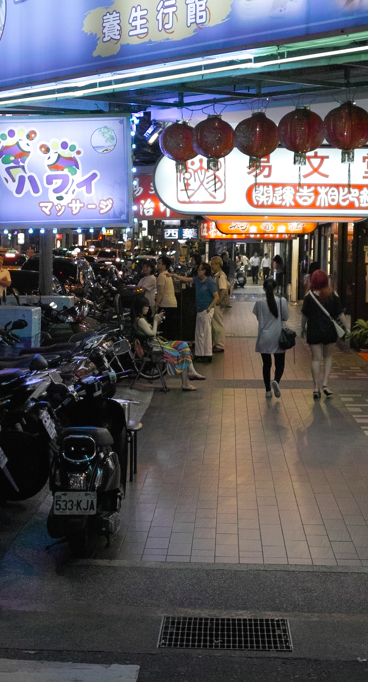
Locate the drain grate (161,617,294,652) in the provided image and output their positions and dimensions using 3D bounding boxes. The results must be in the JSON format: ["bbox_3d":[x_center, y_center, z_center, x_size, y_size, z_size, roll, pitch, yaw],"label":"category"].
[{"bbox_3d":[0.214,1.531,6.026,0.669,0.040,0.506,1,5,2],"label":"drain grate"}]

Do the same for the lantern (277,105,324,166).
[{"bbox_3d":[0.857,-1.491,8.500,0.345,0.435,0.345,1,5,2],"label":"lantern"}]

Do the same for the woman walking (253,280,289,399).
[{"bbox_3d":[1.144,-0.028,15.412,0.460,1.570,0.400,1,5,2],"label":"woman walking"}]

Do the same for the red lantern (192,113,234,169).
[{"bbox_3d":[0.210,-1.417,8.300,0.300,0.395,0.300,1,5,2],"label":"red lantern"}]

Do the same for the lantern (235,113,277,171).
[{"bbox_3d":[0.553,-1.507,8.850,0.345,0.435,0.345,1,5,2],"label":"lantern"}]

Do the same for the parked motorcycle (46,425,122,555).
[{"bbox_3d":[-0.612,0.805,7.939,0.640,1.050,1.720,1,5,2],"label":"parked motorcycle"}]

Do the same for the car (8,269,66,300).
[{"bbox_3d":[-2.949,-0.601,23.160,1.740,1.570,4.400,1,5,2],"label":"car"}]

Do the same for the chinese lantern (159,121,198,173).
[{"bbox_3d":[-0.028,-1.569,9.450,0.345,0.420,0.345,1,5,2],"label":"chinese lantern"}]

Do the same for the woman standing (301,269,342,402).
[{"bbox_3d":[1.782,-0.084,15.000,0.550,1.650,0.420,1,5,2],"label":"woman standing"}]

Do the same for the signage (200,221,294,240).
[{"bbox_3d":[2.004,-3.460,36.500,2.950,0.620,0.250,1,5,2],"label":"signage"}]

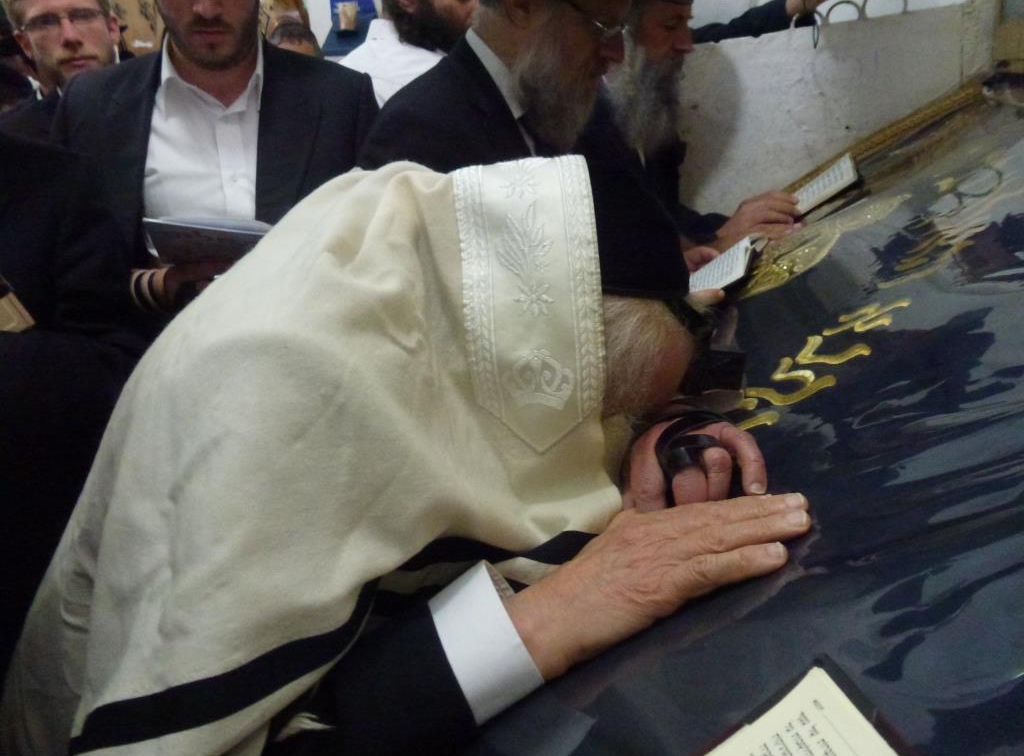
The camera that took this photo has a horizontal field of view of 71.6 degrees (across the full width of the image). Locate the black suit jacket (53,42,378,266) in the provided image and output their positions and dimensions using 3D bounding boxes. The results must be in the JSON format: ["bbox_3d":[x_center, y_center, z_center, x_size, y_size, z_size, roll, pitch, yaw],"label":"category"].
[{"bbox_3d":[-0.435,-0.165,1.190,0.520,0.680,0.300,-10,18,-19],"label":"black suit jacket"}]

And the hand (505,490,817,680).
[{"bbox_3d":[0.096,0.122,0.460,0.195,0.050,0.090,-23,41,-5],"label":"hand"}]

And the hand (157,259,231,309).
[{"bbox_3d":[-0.415,-0.130,1.030,0.160,0.075,0.090,0,18,13],"label":"hand"}]

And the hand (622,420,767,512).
[{"bbox_3d":[0.134,0.064,0.520,0.115,0.075,0.090,-20,26,-23],"label":"hand"}]

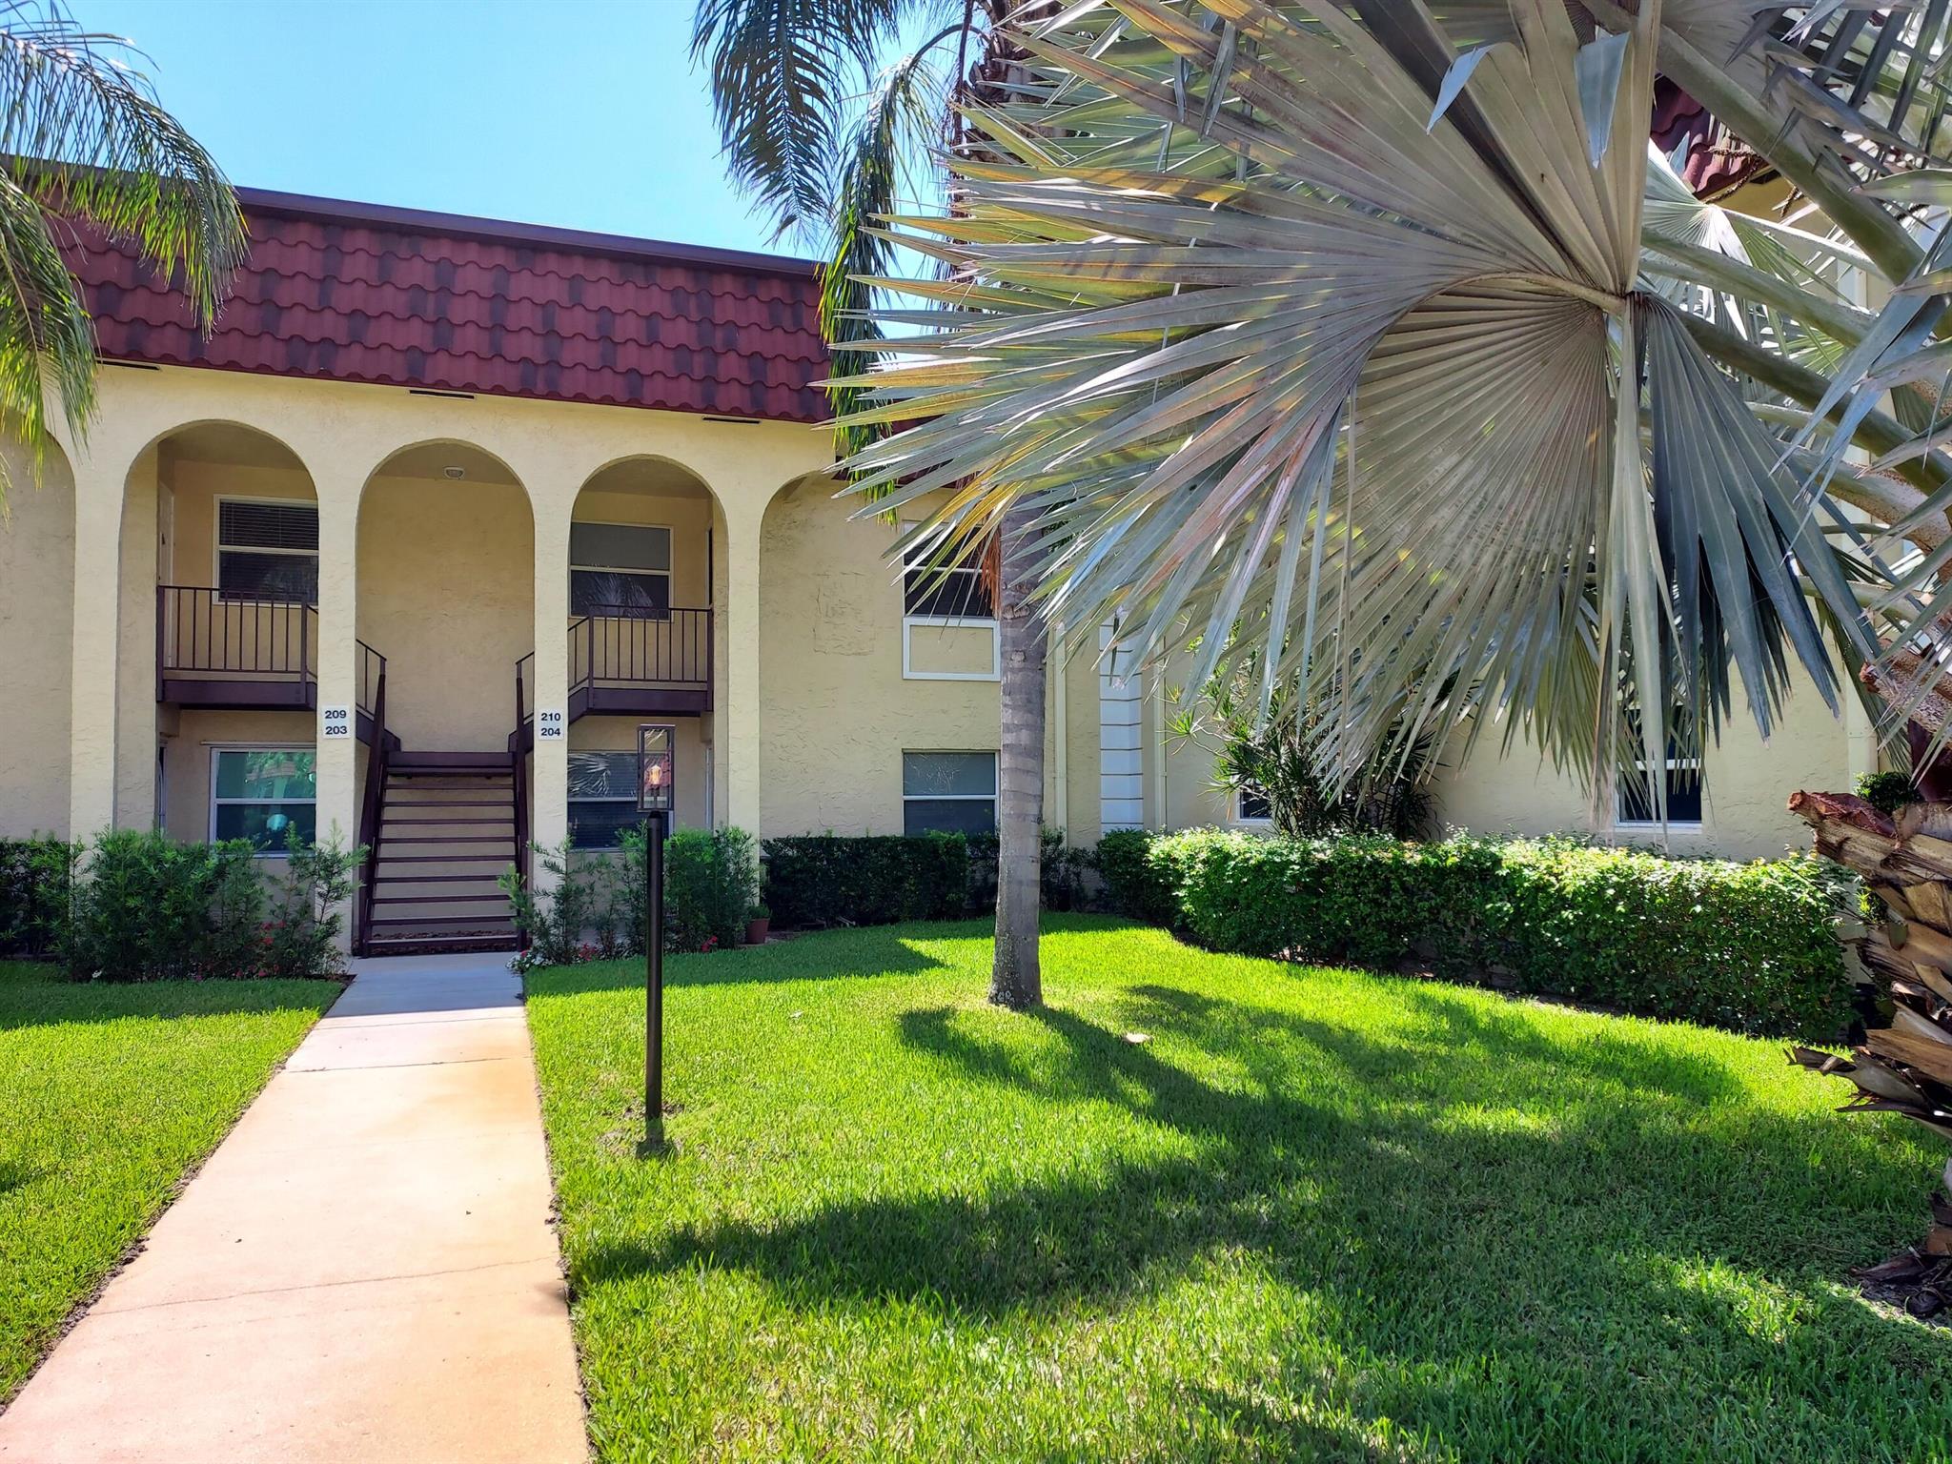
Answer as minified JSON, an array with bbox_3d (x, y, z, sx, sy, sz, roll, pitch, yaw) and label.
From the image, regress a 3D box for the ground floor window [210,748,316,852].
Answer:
[{"bbox_3d":[-8.318,0.841,16.055,1.362,1.280,0.100,1,-3,-20],"label":"ground floor window"}]

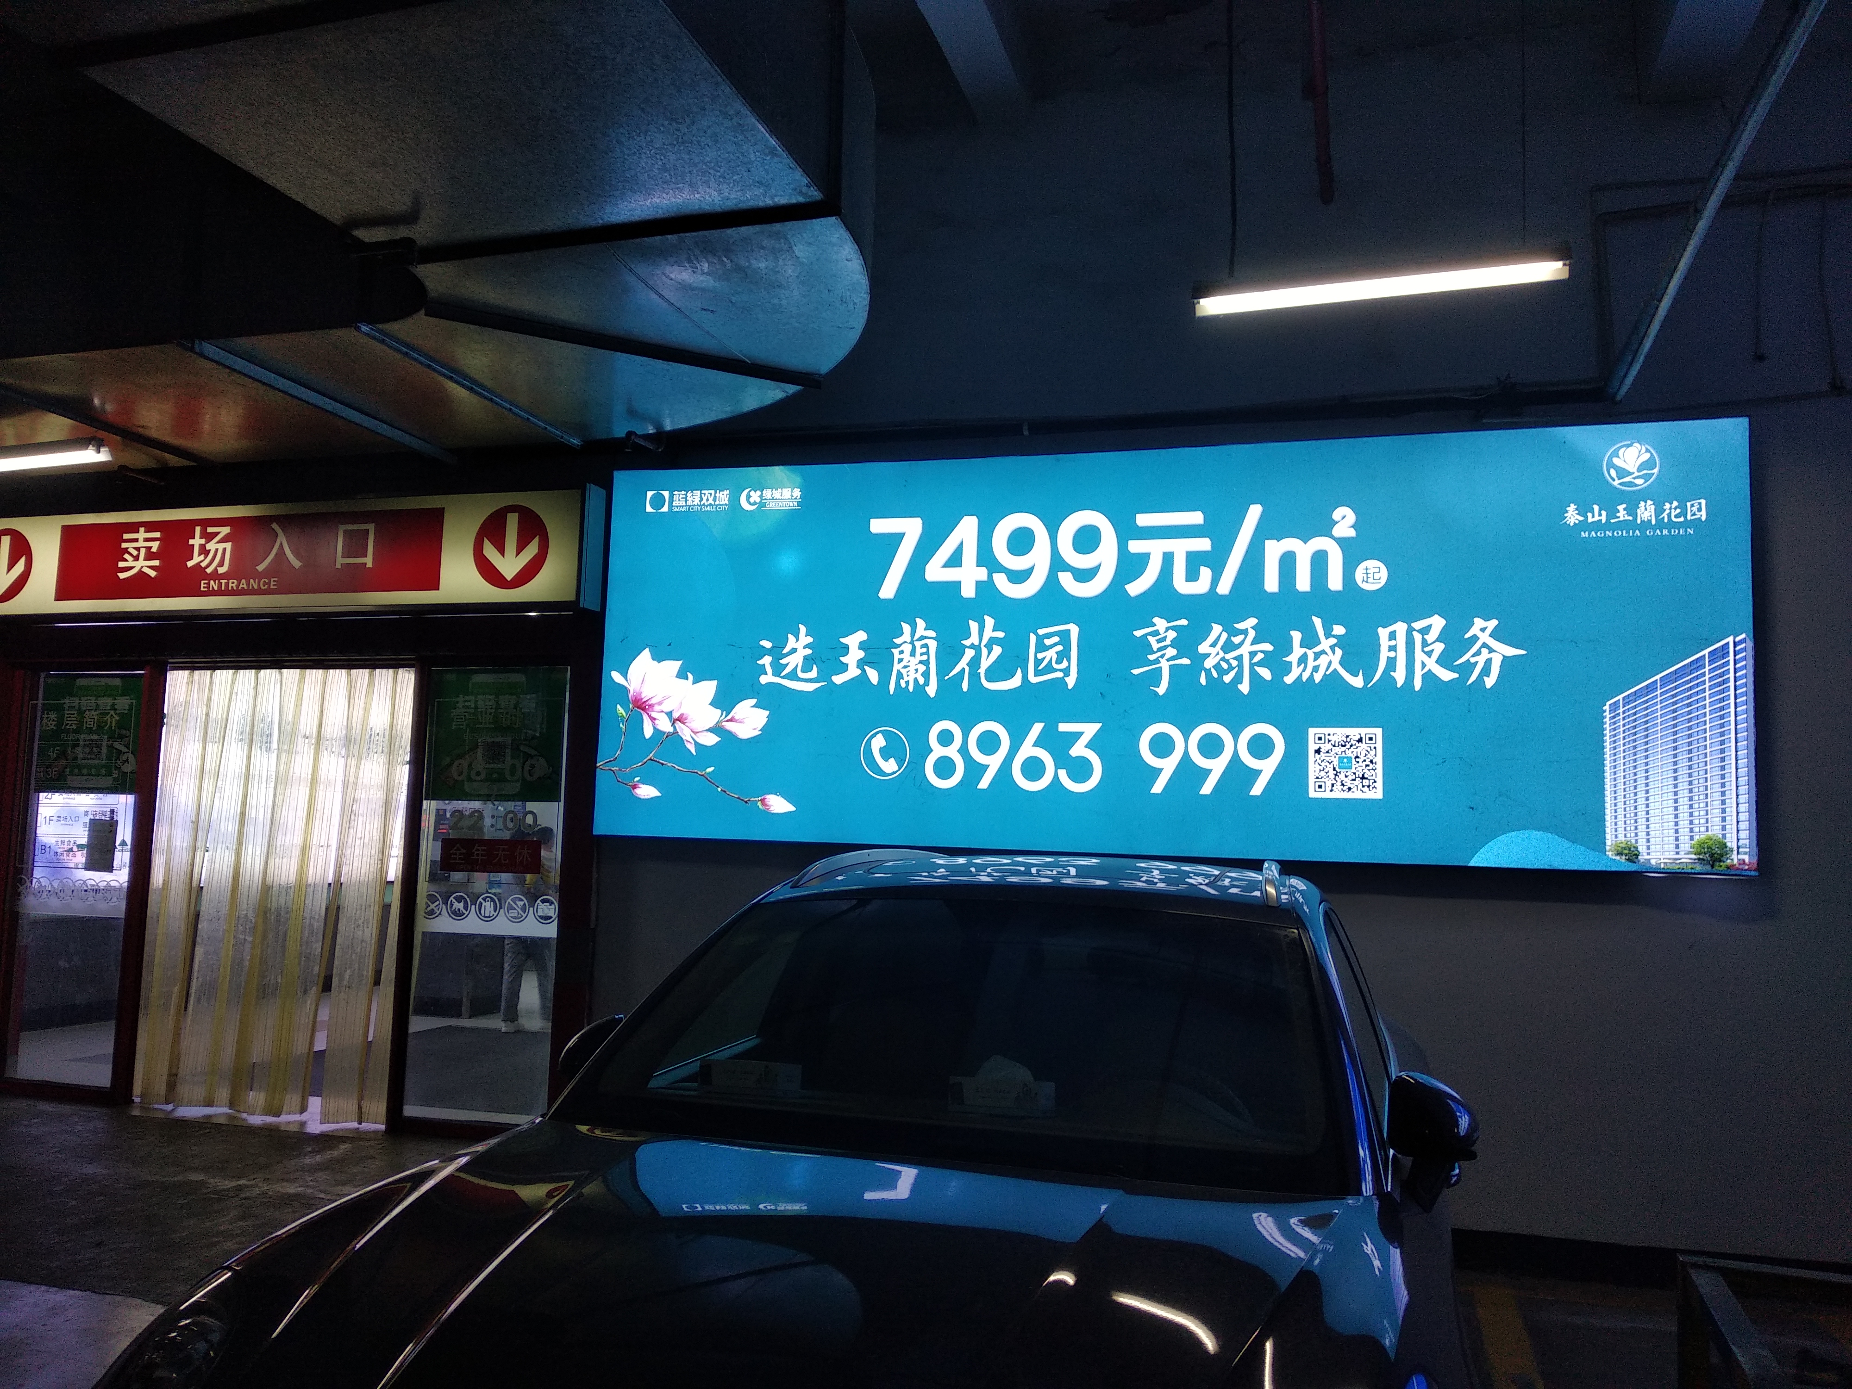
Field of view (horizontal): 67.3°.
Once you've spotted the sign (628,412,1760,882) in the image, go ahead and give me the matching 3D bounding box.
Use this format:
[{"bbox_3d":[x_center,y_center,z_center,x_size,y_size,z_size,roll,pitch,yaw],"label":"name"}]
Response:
[{"bbox_3d":[0.824,-0.203,6.167,5.006,1.794,0.130,0,-6,17],"label":"sign"}]

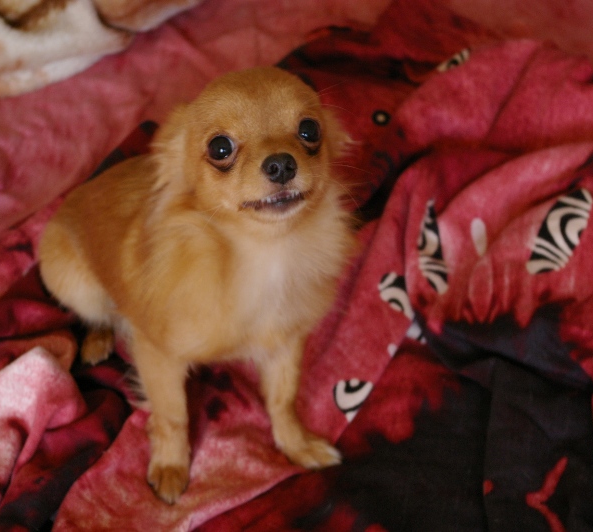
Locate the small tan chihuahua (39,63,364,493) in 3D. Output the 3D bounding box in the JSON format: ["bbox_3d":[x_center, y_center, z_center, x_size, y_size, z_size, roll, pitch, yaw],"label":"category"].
[{"bbox_3d":[-0.075,-0.027,1.141,0.160,0.265,0.236,-18,40,-22],"label":"small tan chihuahua"}]

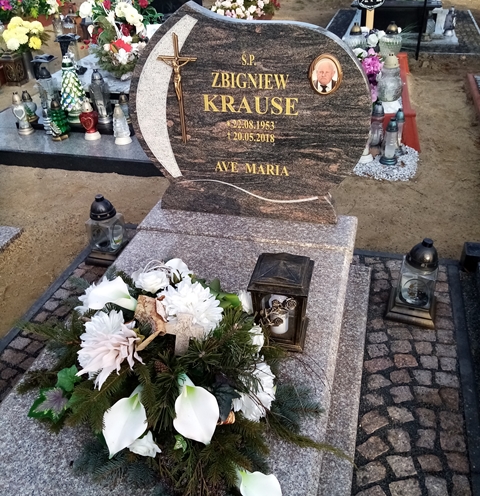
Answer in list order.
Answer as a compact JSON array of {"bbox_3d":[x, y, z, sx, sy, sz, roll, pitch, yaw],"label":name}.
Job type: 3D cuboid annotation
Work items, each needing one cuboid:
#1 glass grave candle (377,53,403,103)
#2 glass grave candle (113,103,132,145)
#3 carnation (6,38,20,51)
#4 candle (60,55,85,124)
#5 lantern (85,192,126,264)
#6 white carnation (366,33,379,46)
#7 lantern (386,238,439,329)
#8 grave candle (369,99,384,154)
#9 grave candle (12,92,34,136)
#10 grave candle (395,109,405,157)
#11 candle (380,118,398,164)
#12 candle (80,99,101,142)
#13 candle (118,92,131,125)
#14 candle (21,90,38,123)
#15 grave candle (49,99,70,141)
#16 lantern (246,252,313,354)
[{"bbox_3d":[0.960,-1.093,3.066,0.168,0.281,0.168,7,36,14],"label":"glass grave candle"},{"bbox_3d":[-0.747,-0.791,3.051,0.119,0.249,0.119,7,36,14],"label":"glass grave candle"},{"bbox_3d":[-2.206,-1.982,4.683,0.115,0.105,0.115,-12,36,-10],"label":"carnation"},{"bbox_3d":[-1.126,-1.063,3.235,0.166,0.431,0.166,7,36,14],"label":"candle"},{"bbox_3d":[-0.643,-0.099,2.255,0.180,0.335,0.180,6,37,14],"label":"lantern"},{"bbox_3d":[1.033,-1.618,3.740,0.085,0.085,0.085,6,37,14],"label":"white carnation"},{"bbox_3d":[0.672,0.110,1.826,0.180,0.335,0.180,6,37,14],"label":"lantern"},{"bbox_3d":[0.815,-0.712,2.852,0.085,0.317,0.085,7,36,14],"label":"grave candle"},{"bbox_3d":[-1.553,-0.945,3.396,0.115,0.280,0.115,-13,37,-13],"label":"grave candle"},{"bbox_3d":[0.949,-0.685,2.841,0.063,0.270,0.063,7,36,14],"label":"grave candle"},{"bbox_3d":[0.868,-0.613,2.755,0.102,0.260,0.102,7,36,14],"label":"candle"},{"bbox_3d":[-0.967,-0.838,3.139,0.122,0.252,0.104,7,36,14],"label":"candle"},{"bbox_3d":[-0.786,-0.965,3.304,0.090,0.205,0.090,6,37,14],"label":"candle"},{"bbox_3d":[-1.528,-1.020,3.458,0.100,0.205,0.100,6,37,14],"label":"candle"},{"bbox_3d":[-1.265,-0.879,3.291,0.120,0.260,0.110,1,36,8],"label":"grave candle"},{"bbox_3d":[0.122,0.143,1.359,0.157,0.261,0.151,7,36,14],"label":"lantern"}]

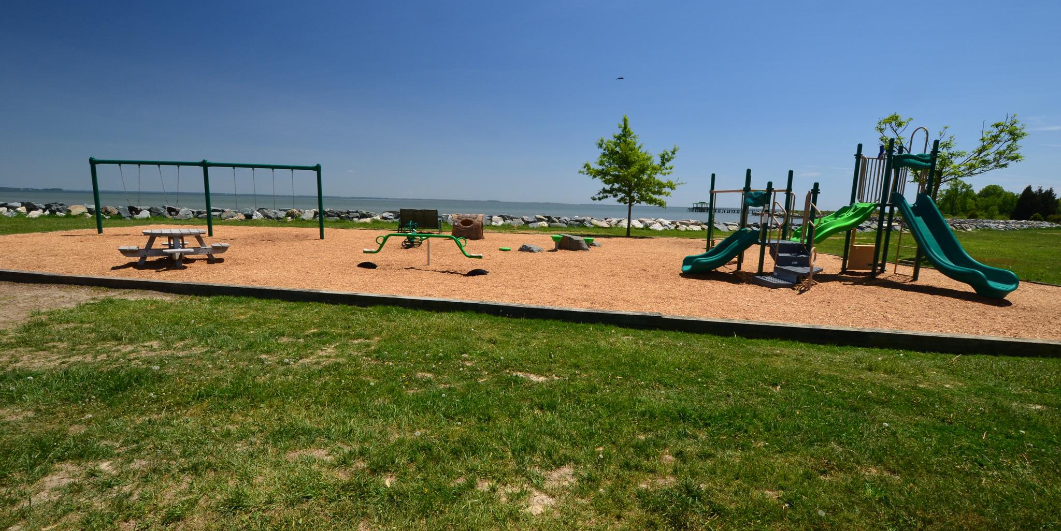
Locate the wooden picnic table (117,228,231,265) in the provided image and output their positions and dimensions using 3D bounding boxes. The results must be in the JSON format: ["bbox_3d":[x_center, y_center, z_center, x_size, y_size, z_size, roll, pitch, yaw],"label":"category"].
[{"bbox_3d":[-7.823,-0.398,9.758,1.950,0.670,2.000,-5,10,-39],"label":"wooden picnic table"}]

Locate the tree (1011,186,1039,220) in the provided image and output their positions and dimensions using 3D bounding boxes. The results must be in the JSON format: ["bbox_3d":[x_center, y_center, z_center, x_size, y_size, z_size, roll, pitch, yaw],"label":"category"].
[{"bbox_3d":[92.660,-11.486,82.890,3.546,6.964,3.546,-6,11,-42],"label":"tree"}]

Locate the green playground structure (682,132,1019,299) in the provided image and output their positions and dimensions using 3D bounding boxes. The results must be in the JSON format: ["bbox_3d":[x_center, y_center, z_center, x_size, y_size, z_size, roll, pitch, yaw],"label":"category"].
[{"bbox_3d":[6.213,-1.460,9.872,5.750,3.420,4.800,1,8,0],"label":"green playground structure"}]

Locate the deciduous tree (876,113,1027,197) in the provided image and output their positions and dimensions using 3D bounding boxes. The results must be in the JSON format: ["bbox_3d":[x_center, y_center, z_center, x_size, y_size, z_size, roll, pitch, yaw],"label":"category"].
[{"bbox_3d":[14.040,-2.727,15.119,3.738,4.836,3.738,9,11,42],"label":"deciduous tree"}]

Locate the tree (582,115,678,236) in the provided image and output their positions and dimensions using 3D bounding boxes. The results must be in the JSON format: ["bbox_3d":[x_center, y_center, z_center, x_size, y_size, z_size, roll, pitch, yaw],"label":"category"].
[{"bbox_3d":[4.676,-4.214,21.001,4.634,5.674,4.634,3,8,12],"label":"tree"}]

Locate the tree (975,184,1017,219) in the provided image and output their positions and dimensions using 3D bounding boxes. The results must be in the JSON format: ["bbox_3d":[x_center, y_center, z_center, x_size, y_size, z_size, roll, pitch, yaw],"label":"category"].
[{"bbox_3d":[87.437,-11.703,82.878,5.591,7.143,5.591,-6,11,-43],"label":"tree"}]

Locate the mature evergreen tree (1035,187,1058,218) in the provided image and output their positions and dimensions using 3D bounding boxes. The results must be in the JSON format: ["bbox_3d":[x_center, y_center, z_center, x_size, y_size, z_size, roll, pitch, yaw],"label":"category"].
[{"bbox_3d":[96.824,-11.358,82.894,3.051,6.912,3.051,-6,11,-41],"label":"mature evergreen tree"}]

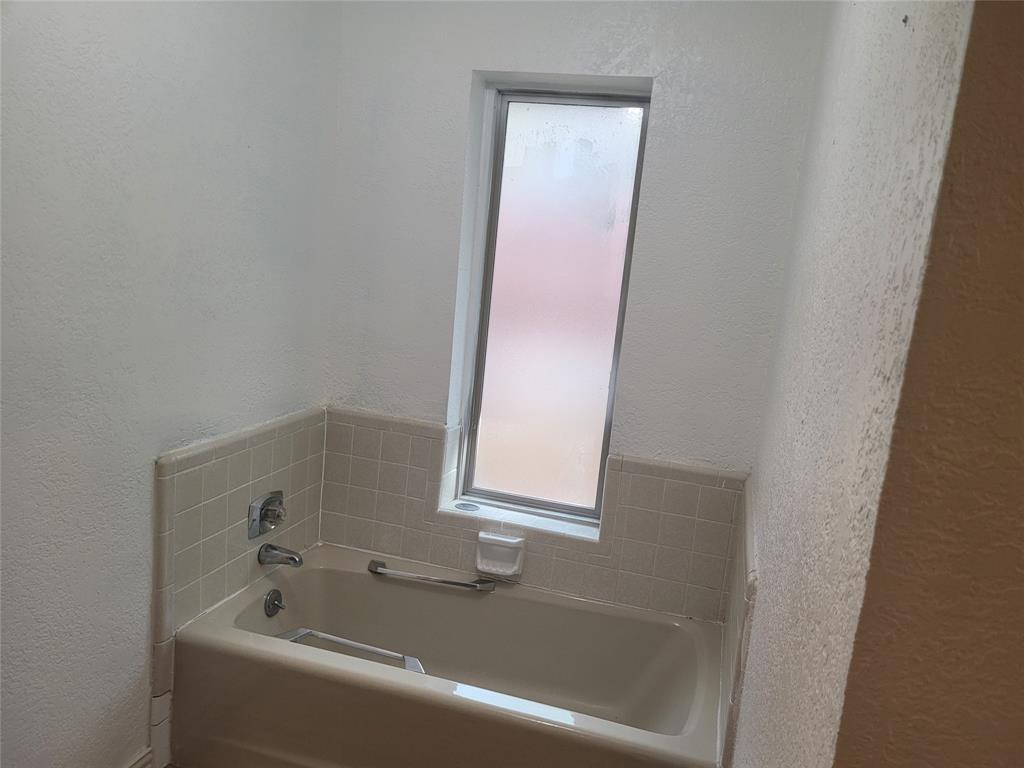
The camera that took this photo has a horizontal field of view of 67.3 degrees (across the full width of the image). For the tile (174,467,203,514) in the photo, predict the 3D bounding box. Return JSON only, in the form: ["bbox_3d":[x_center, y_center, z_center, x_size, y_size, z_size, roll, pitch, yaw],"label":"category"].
[{"bbox_3d":[-0.872,0.287,2.077,0.008,0.108,0.108,8,10,15],"label":"tile"}]

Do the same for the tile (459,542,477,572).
[{"bbox_3d":[-0.148,0.595,2.655,0.064,0.109,0.008,8,10,16],"label":"tile"}]

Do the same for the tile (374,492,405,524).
[{"bbox_3d":[-0.425,0.442,2.712,0.108,0.108,0.008,8,10,15],"label":"tile"}]

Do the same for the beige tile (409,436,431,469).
[{"bbox_3d":[-0.320,0.242,2.672,0.073,0.108,0.008,8,10,16],"label":"beige tile"}]

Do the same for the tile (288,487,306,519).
[{"bbox_3d":[-0.740,0.430,2.647,0.010,0.108,0.108,8,10,16],"label":"tile"}]

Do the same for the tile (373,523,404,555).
[{"bbox_3d":[-0.438,0.553,2.753,0.108,0.108,0.008,8,10,16],"label":"tile"}]

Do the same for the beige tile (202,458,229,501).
[{"bbox_3d":[-0.840,0.271,2.180,0.008,0.108,0.108,8,10,15],"label":"beige tile"}]

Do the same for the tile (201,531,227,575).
[{"bbox_3d":[-0.868,0.491,2.236,0.008,0.108,0.108,8,10,16],"label":"tile"}]

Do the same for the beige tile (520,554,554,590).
[{"bbox_3d":[0.085,0.628,2.589,0.108,0.109,0.008,8,10,16],"label":"beige tile"}]

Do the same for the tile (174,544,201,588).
[{"bbox_3d":[-0.889,0.503,2.106,0.009,0.108,0.108,8,10,15],"label":"tile"}]

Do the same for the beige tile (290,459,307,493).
[{"bbox_3d":[-0.732,0.323,2.635,0.008,0.108,0.108,8,10,16],"label":"beige tile"}]

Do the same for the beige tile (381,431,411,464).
[{"bbox_3d":[-0.408,0.229,2.697,0.108,0.108,0.008,8,10,16],"label":"beige tile"}]

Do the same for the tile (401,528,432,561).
[{"bbox_3d":[-0.333,0.568,2.715,0.108,0.108,0.009,8,10,15],"label":"tile"}]

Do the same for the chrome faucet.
[{"bbox_3d":[-0.728,0.558,2.449,0.142,0.066,0.062,8,10,16],"label":"chrome faucet"}]

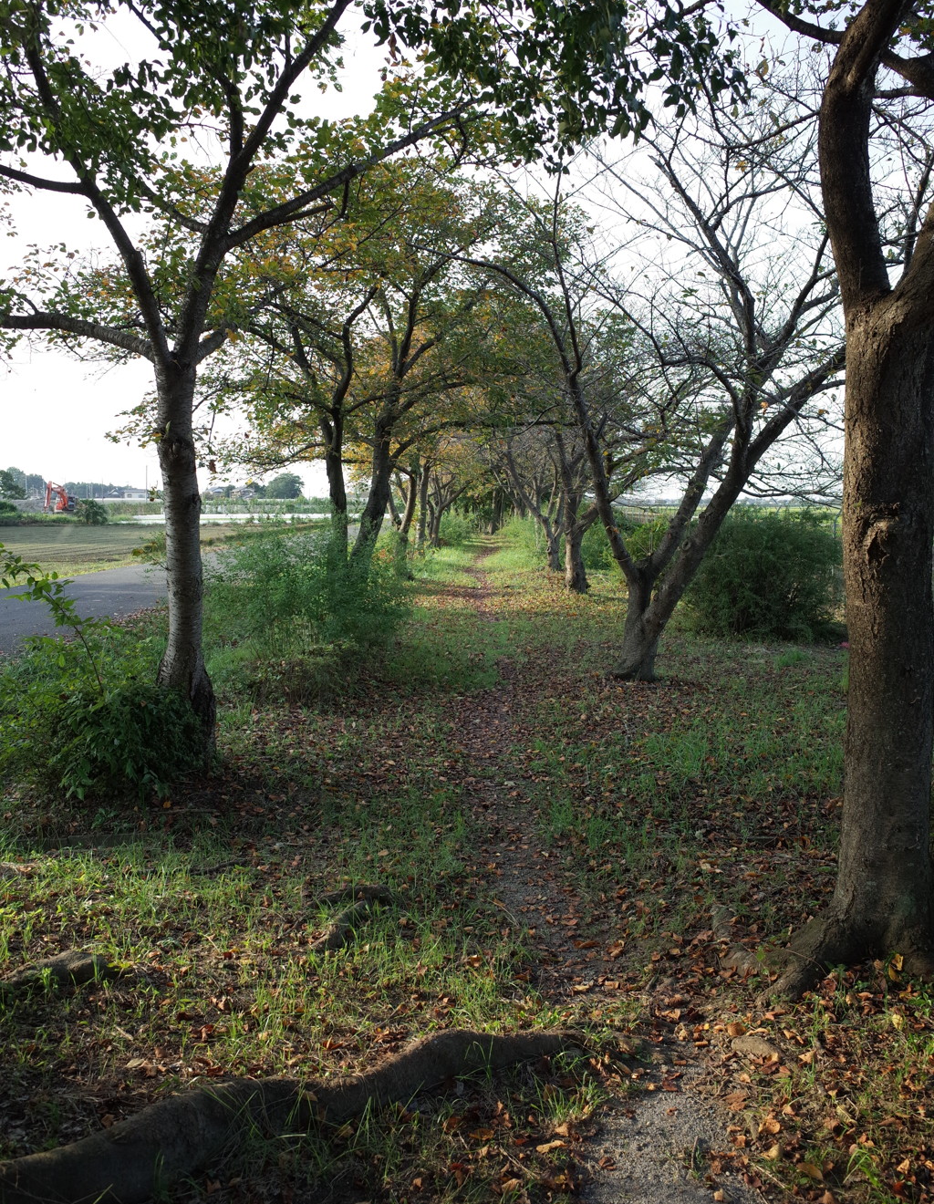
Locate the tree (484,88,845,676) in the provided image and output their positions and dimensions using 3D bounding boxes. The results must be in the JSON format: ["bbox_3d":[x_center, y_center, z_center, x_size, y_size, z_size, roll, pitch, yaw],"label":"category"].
[{"bbox_3d":[1.818,-1.860,9.591,3.337,5.094,3.500,0,5,0],"label":"tree"}]

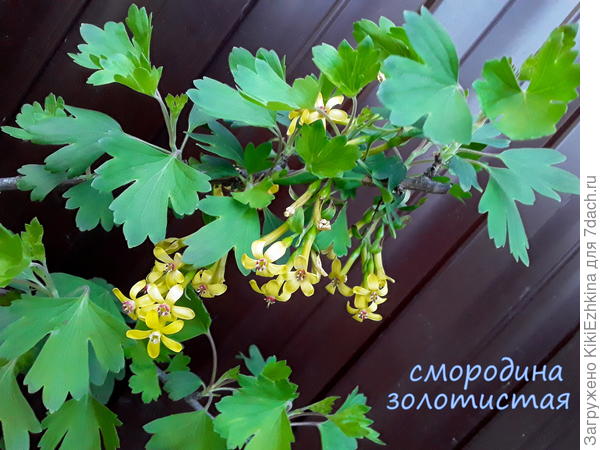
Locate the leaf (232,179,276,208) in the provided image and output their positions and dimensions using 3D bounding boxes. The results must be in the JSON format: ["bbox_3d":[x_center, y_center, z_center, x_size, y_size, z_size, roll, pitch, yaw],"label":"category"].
[{"bbox_3d":[-0.023,-0.016,0.276,0.022,0.006,0.017,5,53,3],"label":"leaf"}]

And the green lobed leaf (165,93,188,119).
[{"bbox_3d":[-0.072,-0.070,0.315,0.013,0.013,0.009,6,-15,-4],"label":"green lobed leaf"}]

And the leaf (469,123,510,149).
[{"bbox_3d":[0.100,-0.050,0.288,0.025,0.007,0.019,5,59,-4],"label":"leaf"}]

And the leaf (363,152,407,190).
[{"bbox_3d":[0.046,-0.029,0.290,0.023,0.021,0.007,5,-24,-4],"label":"leaf"}]

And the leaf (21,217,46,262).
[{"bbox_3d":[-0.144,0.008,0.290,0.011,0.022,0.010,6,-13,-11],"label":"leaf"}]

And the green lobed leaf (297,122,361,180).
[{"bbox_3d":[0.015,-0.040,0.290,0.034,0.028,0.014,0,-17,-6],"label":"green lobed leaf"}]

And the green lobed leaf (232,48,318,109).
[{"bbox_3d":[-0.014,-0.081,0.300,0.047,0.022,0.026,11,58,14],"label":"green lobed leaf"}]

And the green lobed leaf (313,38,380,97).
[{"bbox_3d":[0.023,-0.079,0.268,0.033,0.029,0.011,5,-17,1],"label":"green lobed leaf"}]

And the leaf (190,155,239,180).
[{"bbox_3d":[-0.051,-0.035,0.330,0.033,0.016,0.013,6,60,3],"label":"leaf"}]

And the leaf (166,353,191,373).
[{"bbox_3d":[-0.067,0.076,0.298,0.014,0.004,0.012,5,60,3],"label":"leaf"}]

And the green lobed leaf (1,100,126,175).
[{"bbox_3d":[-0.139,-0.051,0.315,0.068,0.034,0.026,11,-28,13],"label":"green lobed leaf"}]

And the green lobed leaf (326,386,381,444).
[{"bbox_3d":[0.029,0.102,0.288,0.030,0.011,0.032,5,63,-4],"label":"green lobed leaf"}]

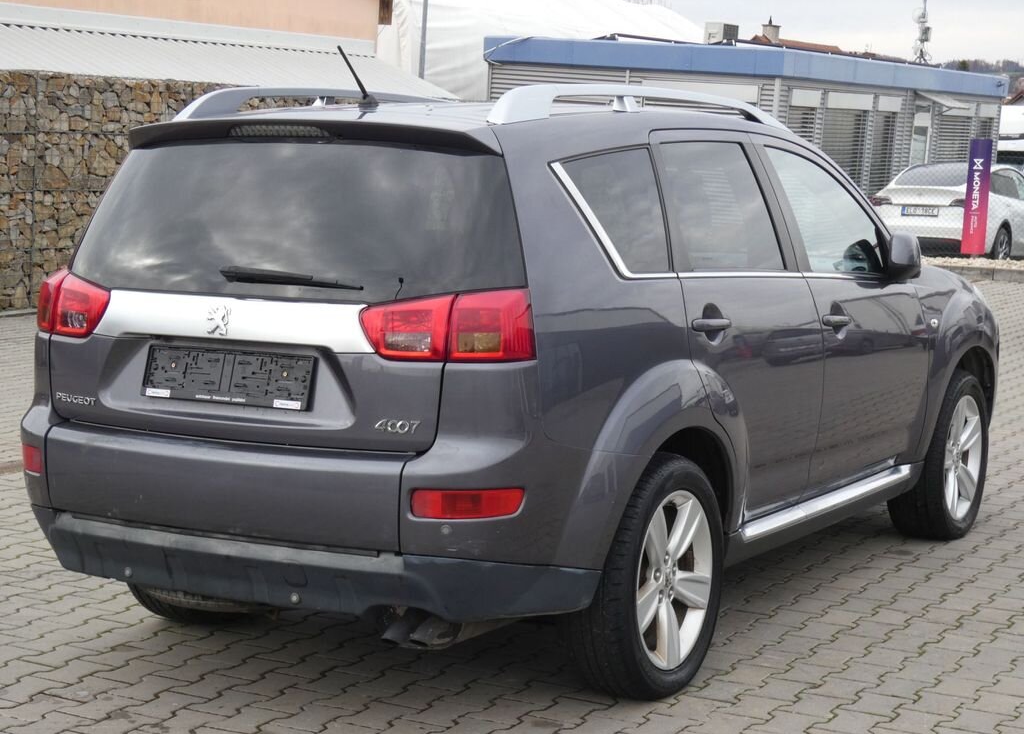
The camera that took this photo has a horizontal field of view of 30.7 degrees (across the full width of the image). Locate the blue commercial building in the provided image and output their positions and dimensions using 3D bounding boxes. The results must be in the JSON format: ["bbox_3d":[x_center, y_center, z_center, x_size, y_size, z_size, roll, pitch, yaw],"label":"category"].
[{"bbox_3d":[4.705,-3.836,33.518,4.932,3.200,12.706,8,9,28],"label":"blue commercial building"}]

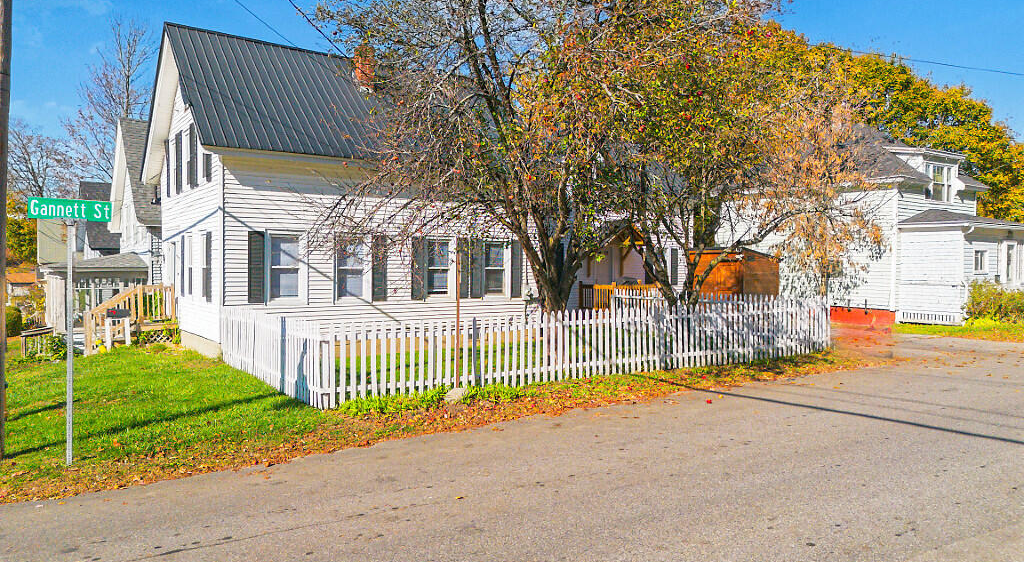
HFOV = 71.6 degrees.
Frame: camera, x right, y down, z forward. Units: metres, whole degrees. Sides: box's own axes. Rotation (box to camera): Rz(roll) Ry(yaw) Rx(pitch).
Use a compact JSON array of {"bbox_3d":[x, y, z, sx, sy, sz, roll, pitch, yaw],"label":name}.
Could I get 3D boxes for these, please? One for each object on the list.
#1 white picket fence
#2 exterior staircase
[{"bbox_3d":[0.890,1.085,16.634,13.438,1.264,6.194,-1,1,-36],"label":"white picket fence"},{"bbox_3d":[-10.084,0.938,18.647,2.058,1.725,1.550,-1,1,-36],"label":"exterior staircase"}]

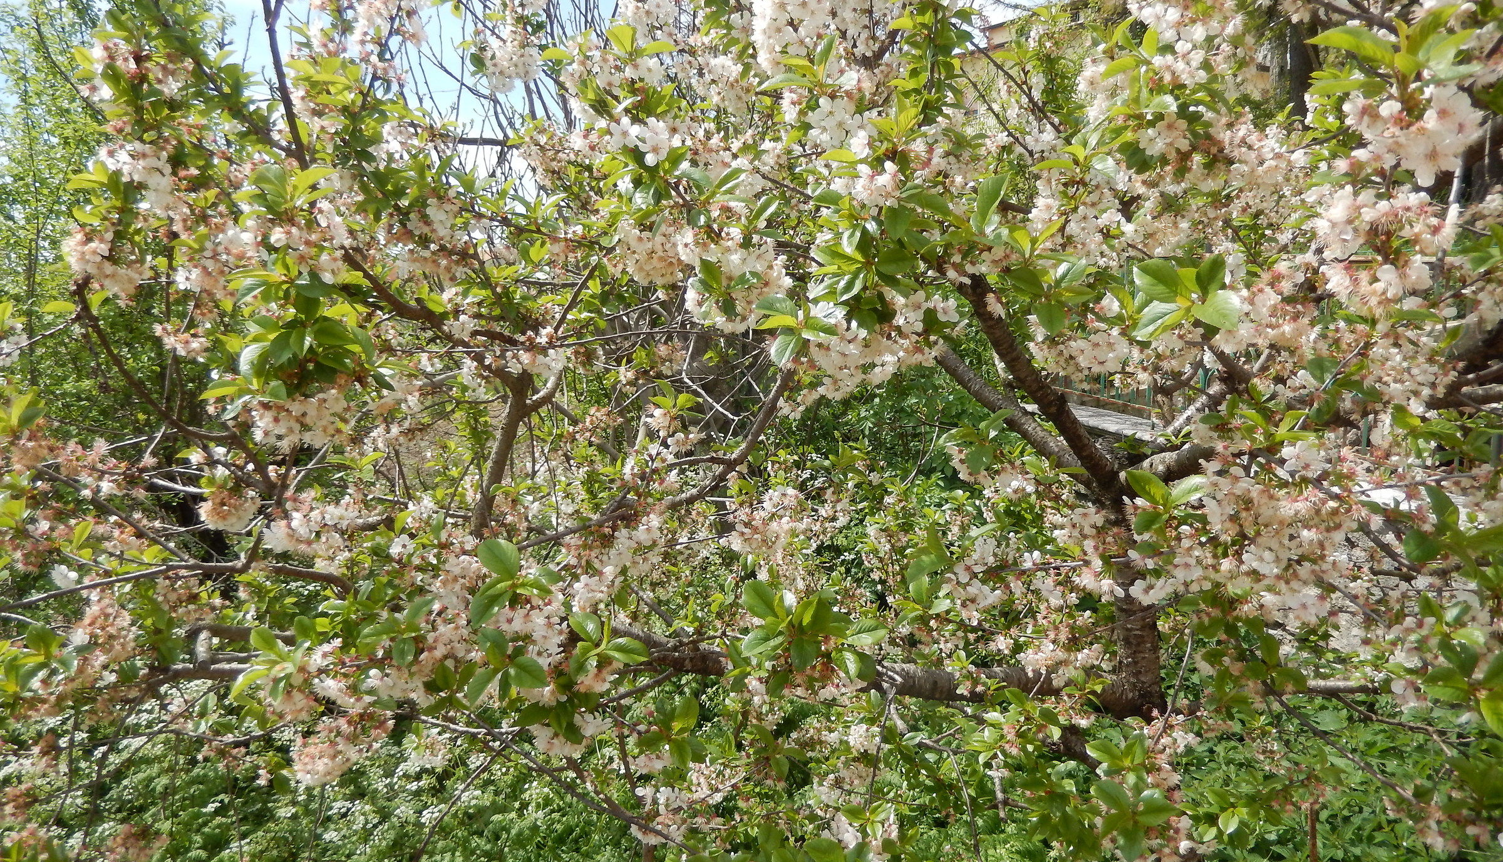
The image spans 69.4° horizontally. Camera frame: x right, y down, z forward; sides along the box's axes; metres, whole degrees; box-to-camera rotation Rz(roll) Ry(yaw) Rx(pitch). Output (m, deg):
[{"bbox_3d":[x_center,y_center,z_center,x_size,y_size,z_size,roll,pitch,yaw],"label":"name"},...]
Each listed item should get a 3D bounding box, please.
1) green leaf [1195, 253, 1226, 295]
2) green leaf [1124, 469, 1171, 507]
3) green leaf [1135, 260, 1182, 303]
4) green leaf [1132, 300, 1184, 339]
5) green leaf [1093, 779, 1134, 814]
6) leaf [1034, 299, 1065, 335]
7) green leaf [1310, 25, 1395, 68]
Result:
[{"bbox_3d":[0.480,-0.162,1.130,0.026,0.050,0.011,24,41,18],"label":"green leaf"},{"bbox_3d":[0.457,0.066,1.250,0.067,0.028,0.011,37,10,-2],"label":"green leaf"},{"bbox_3d":[0.425,-0.153,1.130,0.065,0.037,0.011,34,18,-2],"label":"green leaf"},{"bbox_3d":[0.420,-0.114,1.120,0.065,0.028,0.014,-32,-6,5],"label":"green leaf"},{"bbox_3d":[0.425,0.432,1.280,0.059,0.029,0.011,39,-3,5],"label":"green leaf"},{"bbox_3d":[0.328,-0.123,1.180,0.033,0.048,0.011,-1,-37,16],"label":"leaf"},{"bbox_3d":[0.443,-0.278,0.800,0.065,0.014,0.030,19,-24,11],"label":"green leaf"}]

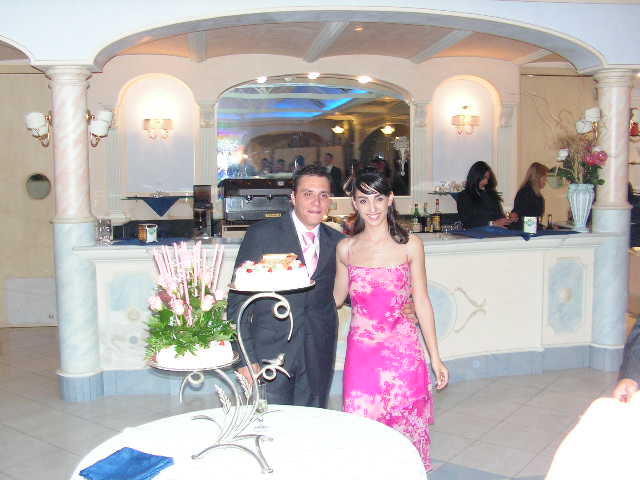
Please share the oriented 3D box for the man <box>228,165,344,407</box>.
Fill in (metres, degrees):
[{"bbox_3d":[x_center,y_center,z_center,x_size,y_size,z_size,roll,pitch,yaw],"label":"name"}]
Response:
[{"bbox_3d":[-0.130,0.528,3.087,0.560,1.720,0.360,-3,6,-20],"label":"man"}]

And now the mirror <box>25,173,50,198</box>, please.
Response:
[{"bbox_3d":[-3.106,-0.599,7.724,0.285,0.285,0.040,-1,6,-5],"label":"mirror"}]

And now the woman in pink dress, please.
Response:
[{"bbox_3d":[0.330,0.540,3.276,0.510,1.690,0.340,0,6,5],"label":"woman in pink dress"}]

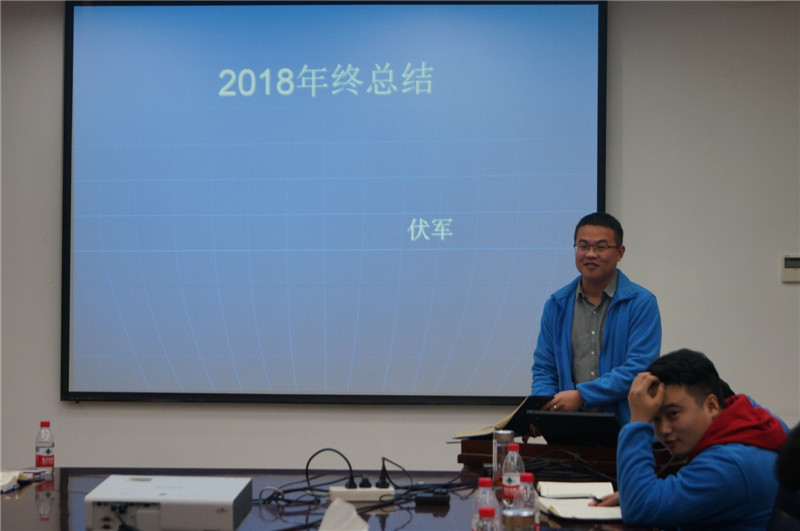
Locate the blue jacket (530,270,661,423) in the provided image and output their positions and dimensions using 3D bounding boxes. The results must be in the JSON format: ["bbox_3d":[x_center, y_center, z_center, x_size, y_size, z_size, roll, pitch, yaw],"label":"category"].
[{"bbox_3d":[0.692,0.352,5.860,0.480,0.680,0.370,0,0,23],"label":"blue jacket"}]

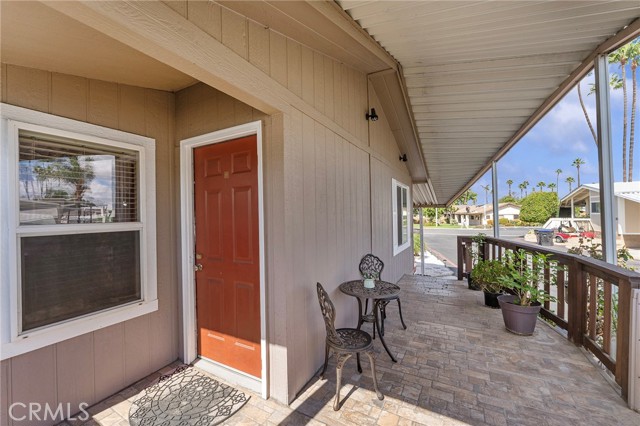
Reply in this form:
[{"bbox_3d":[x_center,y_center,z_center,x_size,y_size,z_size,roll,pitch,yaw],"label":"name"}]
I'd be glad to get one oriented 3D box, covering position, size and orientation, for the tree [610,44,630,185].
[{"bbox_3d":[46.450,-11.811,38.000,2.600,27.869,2.600,-2,-1,27],"label":"tree"}]

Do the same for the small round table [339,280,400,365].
[{"bbox_3d":[0.516,1.095,2.542,0.630,0.650,0.630,-1,-1,0],"label":"small round table"}]

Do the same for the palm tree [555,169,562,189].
[{"bbox_3d":[114.837,-9.636,120.000,2.500,23.189,2.500,-2,-1,27],"label":"palm tree"}]

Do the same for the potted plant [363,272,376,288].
[{"bbox_3d":[0.514,0.698,2.592,0.120,0.155,0.120,-2,-1,27],"label":"potted plant"}]

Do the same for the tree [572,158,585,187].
[{"bbox_3d":[83.249,-7.746,80.000,2.800,19.570,2.800,-2,-1,27],"label":"tree"}]

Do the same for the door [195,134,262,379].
[{"bbox_3d":[-0.820,0.359,2.203,0.775,1.970,0.050,-2,-1,27],"label":"door"}]

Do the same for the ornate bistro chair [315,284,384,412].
[{"bbox_3d":[0.209,0.984,1.995,0.450,0.863,0.400,-1,-1,-19],"label":"ornate bistro chair"}]

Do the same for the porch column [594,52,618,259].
[{"bbox_3d":[2.991,0.043,2.599,0.080,3.300,0.080,-2,-1,27],"label":"porch column"}]

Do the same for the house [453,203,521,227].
[{"bbox_3d":[33.700,0.300,50.000,13.000,4.300,9.000,-2,-1,14],"label":"house"}]

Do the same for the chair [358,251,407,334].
[{"bbox_3d":[0.787,0.995,3.153,0.400,0.863,0.450,-1,-1,-22],"label":"chair"}]

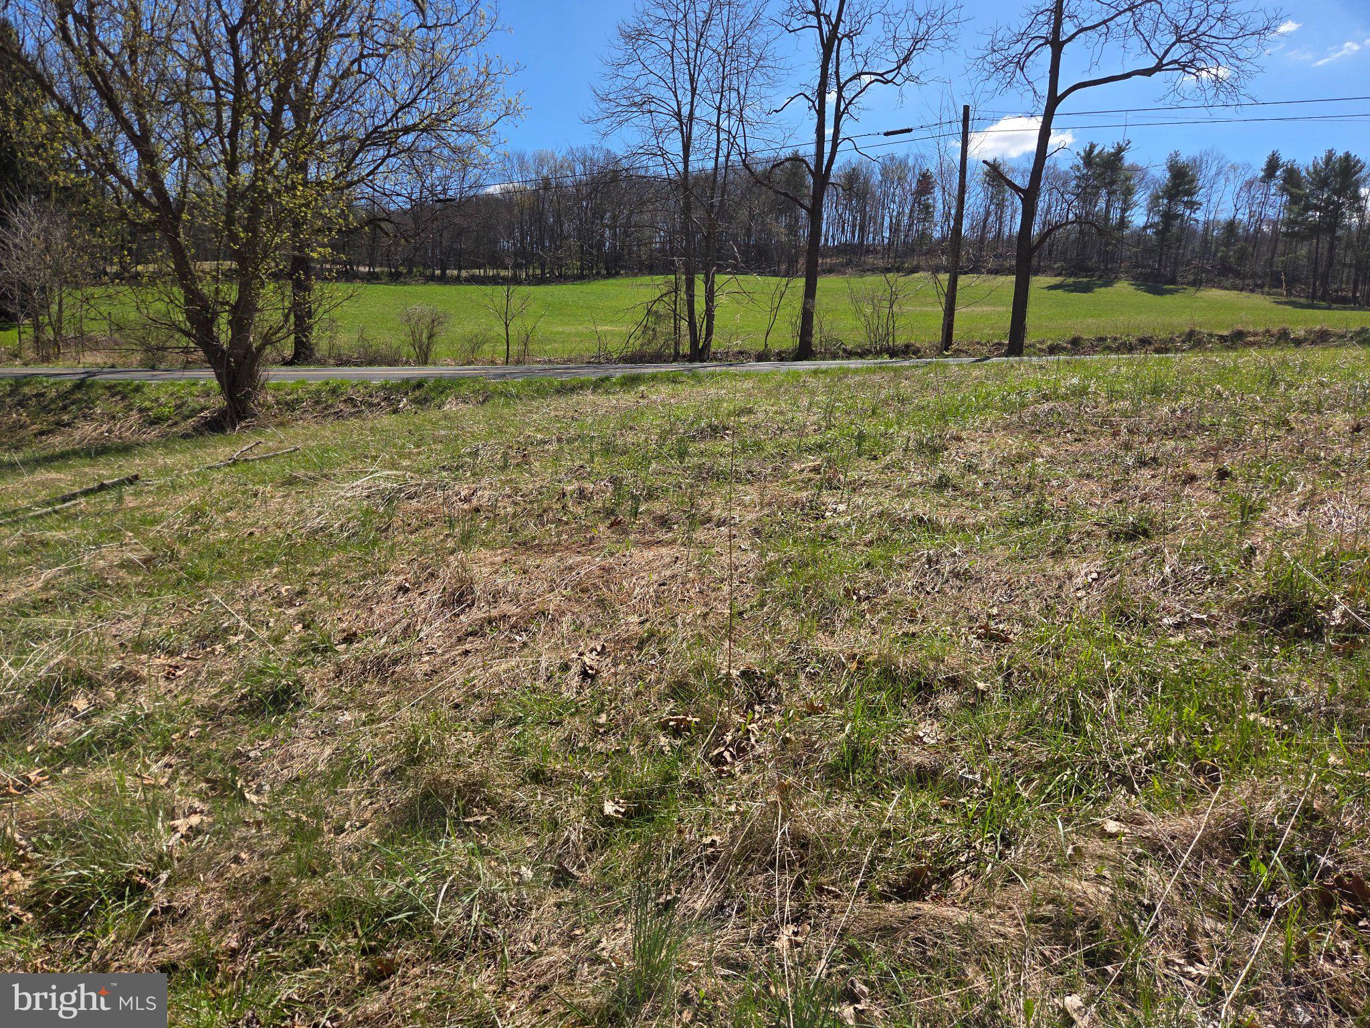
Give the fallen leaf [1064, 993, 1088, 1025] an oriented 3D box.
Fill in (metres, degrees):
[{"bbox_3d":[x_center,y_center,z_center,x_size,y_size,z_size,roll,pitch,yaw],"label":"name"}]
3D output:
[{"bbox_3d":[0.861,1.091,2.003,0.046,0.020,0.080,-5,21,1],"label":"fallen leaf"}]

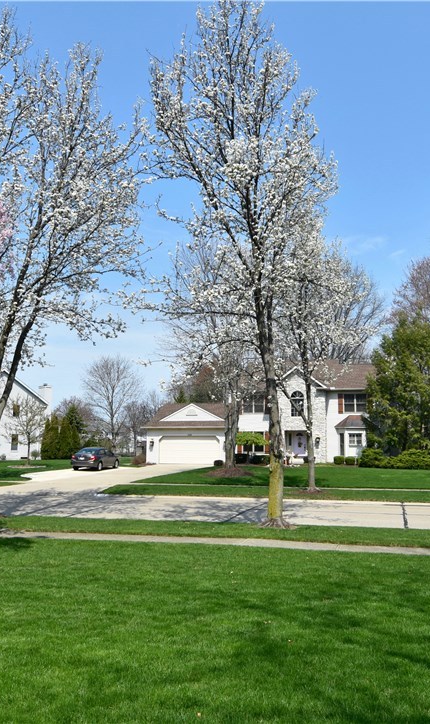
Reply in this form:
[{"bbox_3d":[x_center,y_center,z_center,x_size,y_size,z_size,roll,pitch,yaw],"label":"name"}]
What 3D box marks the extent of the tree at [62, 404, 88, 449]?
[{"bbox_3d":[-13.582,6.699,55.601,2.700,5.145,2.700,2,-8,-14],"label":"tree"}]

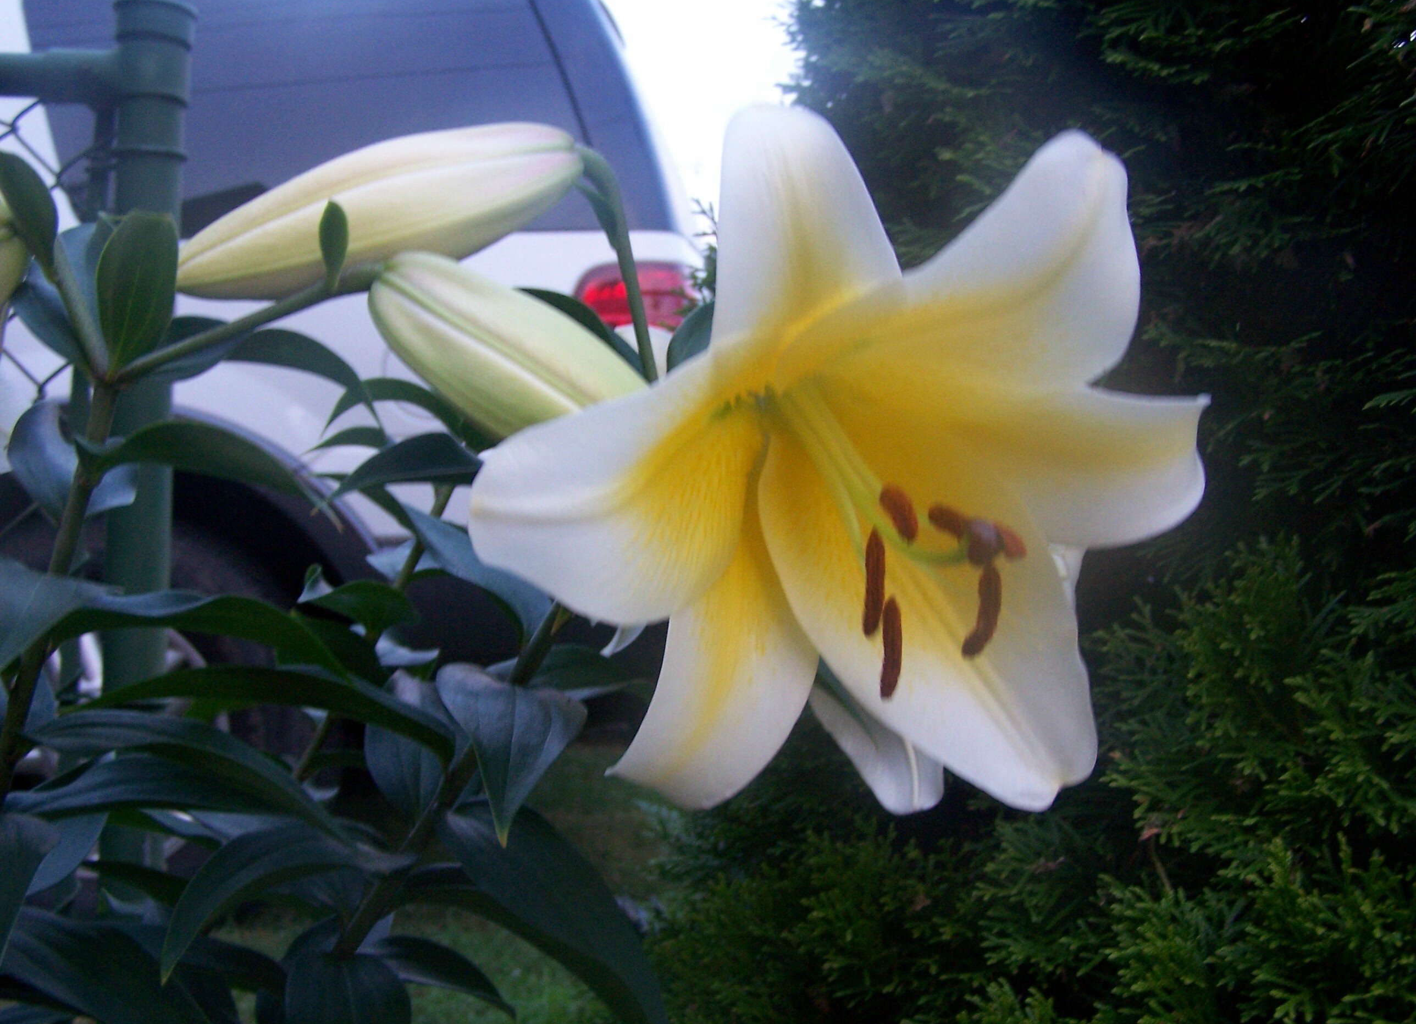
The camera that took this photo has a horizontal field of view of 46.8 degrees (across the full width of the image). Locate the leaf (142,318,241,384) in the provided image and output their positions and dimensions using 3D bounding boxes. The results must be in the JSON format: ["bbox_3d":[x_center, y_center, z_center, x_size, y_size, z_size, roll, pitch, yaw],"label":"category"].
[{"bbox_3d":[-0.157,-0.049,0.495,0.034,0.020,0.020,2,6,-24],"label":"leaf"}]

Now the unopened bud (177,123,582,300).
[{"bbox_3d":[-0.106,-0.094,0.520,0.137,0.037,0.037,-17,0,0],"label":"unopened bud"}]

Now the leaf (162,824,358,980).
[{"bbox_3d":[-0.129,0.113,0.475,0.062,0.042,0.034,-1,7,-41],"label":"leaf"}]

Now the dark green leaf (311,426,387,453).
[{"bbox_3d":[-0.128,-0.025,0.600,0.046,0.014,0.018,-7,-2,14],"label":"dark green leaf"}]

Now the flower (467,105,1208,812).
[{"bbox_3d":[0.028,-0.020,0.468,0.192,0.182,0.120,2,10,-19],"label":"flower"}]

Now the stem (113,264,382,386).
[{"bbox_3d":[-0.134,-0.053,0.477,0.087,0.014,0.011,-21,0,3],"label":"stem"}]

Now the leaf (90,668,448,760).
[{"bbox_3d":[-0.143,0.065,0.540,0.123,0.028,0.036,7,-1,-6],"label":"leaf"}]

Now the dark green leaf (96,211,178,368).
[{"bbox_3d":[-0.181,-0.070,0.520,0.026,0.052,0.030,8,5,-6],"label":"dark green leaf"}]

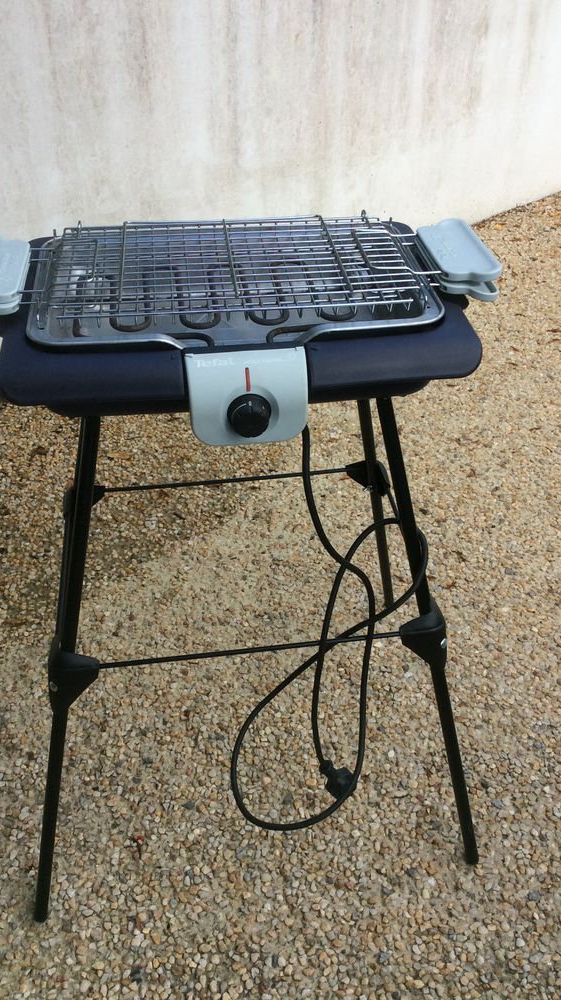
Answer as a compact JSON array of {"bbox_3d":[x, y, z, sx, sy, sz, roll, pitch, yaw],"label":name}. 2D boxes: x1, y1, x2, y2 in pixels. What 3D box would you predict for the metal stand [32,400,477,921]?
[{"bbox_3d":[-0.063,0.111,1.372,0.677,0.766,0.586,-4,39,-6],"label":"metal stand"}]

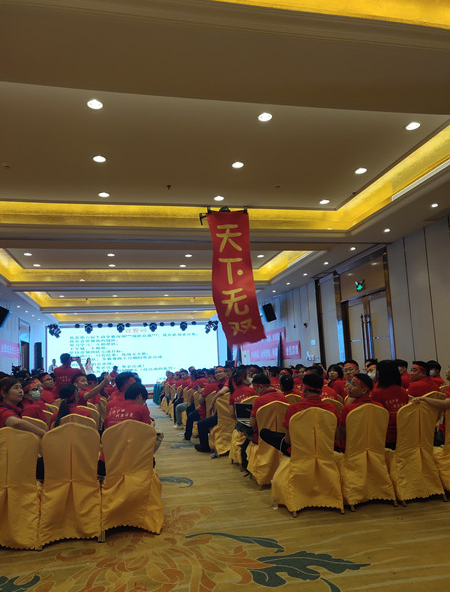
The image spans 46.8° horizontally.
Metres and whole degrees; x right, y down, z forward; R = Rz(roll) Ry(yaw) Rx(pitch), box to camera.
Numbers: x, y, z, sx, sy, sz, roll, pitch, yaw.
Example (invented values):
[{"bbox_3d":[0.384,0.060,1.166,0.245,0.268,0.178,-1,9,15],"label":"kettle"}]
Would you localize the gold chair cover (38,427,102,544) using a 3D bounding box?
[{"bbox_3d":[-1.270,1.501,4.307,0.470,0.930,0.580,0,-9,-15],"label":"gold chair cover"}]

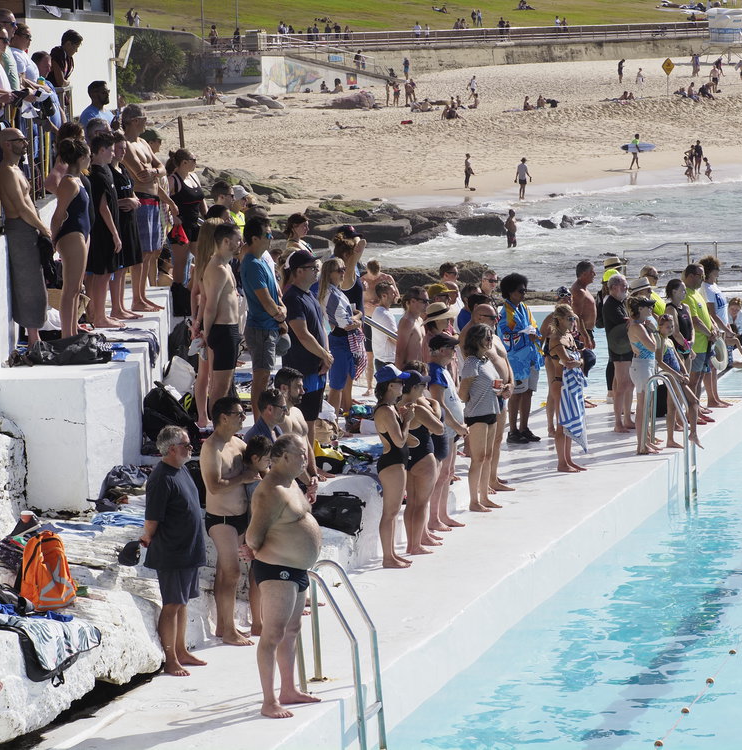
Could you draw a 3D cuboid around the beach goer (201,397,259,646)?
[{"bbox_3d":[-1.016,1.028,23.650,0.370,1.740,0.480,3,6,38],"label":"beach goer"}]

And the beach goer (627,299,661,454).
[{"bbox_3d":[2.940,-0.005,35.400,0.360,1.650,0.430,-1,5,9],"label":"beach goer"}]

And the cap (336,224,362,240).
[{"bbox_3d":[-0.208,-1.315,30.400,0.260,0.140,0.180,6,7,14],"label":"cap"}]

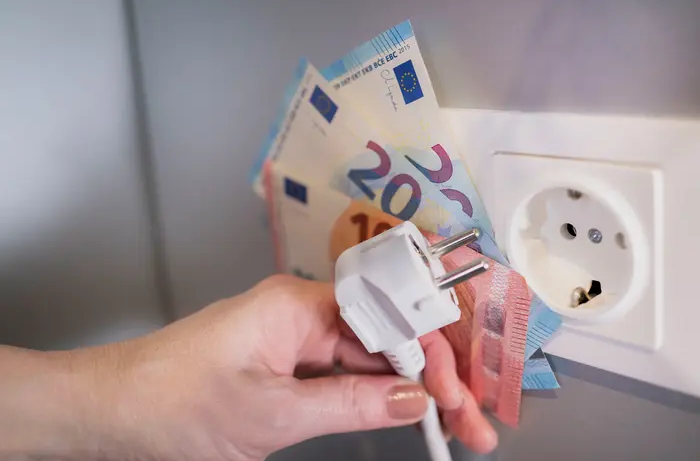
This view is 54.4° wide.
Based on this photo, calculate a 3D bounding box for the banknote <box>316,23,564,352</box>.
[{"bbox_3d":[0.021,0.001,0.250,0.072,0.133,0.005,-17,10,45],"label":"banknote"}]

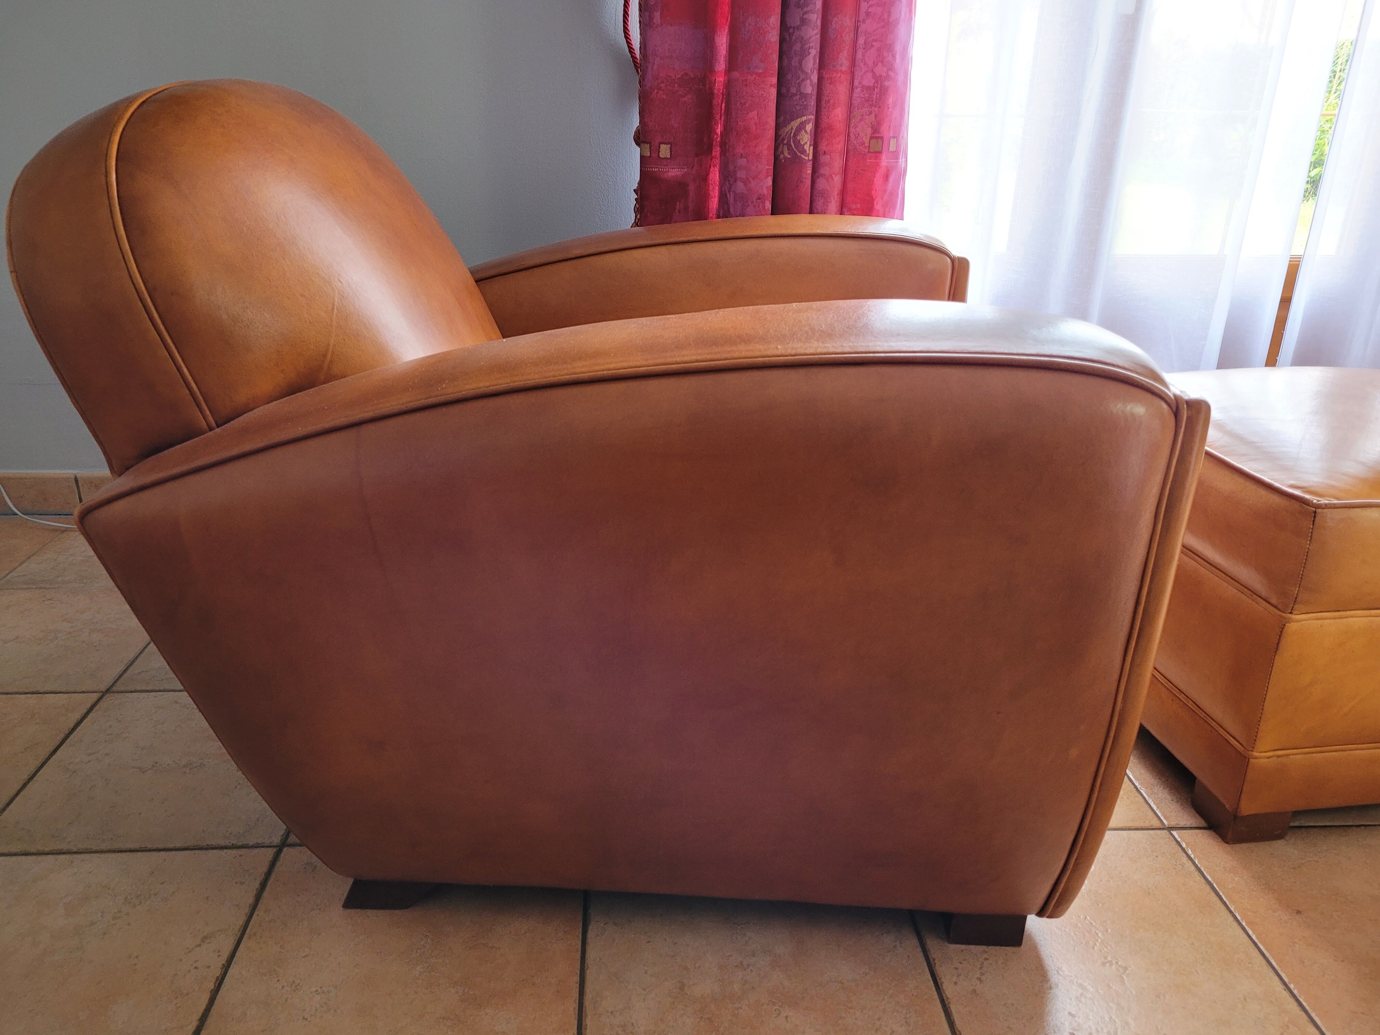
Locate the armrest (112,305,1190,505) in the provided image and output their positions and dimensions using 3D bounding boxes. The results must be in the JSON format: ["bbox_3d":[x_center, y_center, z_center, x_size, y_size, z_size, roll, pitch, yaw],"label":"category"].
[{"bbox_3d":[-0.068,-0.106,0.909,0.879,0.181,0.194,2,21,2],"label":"armrest"}]

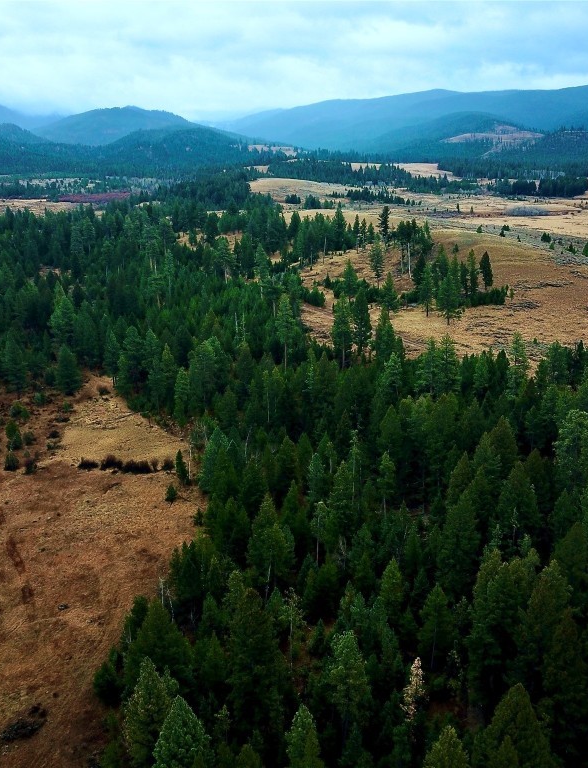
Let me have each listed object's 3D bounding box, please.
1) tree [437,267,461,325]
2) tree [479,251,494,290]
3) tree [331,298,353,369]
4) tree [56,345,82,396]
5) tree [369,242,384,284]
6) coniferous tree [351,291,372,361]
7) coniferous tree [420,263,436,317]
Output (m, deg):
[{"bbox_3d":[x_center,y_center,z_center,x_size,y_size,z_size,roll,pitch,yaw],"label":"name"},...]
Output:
[{"bbox_3d":[38.170,-21.210,188.090,5.870,14.030,5.870,0,16,0],"label":"tree"},{"bbox_3d":[61.110,-35.560,242.360,4.100,12.300,4.100,0,17,0],"label":"tree"},{"bbox_3d":[10.580,-10.460,162.320,4.220,15.290,4.220,0,16,0],"label":"tree"},{"bbox_3d":[-50.990,-2.980,173.040,5.620,12.090,5.620,0,16,0],"label":"tree"},{"bbox_3d":[27.440,-38.660,249.180,4.860,14.230,4.860,0,17,0],"label":"tree"},{"bbox_3d":[16.920,-14.480,190.270,4.950,17.440,4.950,0,17,0],"label":"coniferous tree"},{"bbox_3d":[38.870,-26.780,220.880,4.310,15.060,4.310,0,17,0],"label":"coniferous tree"}]

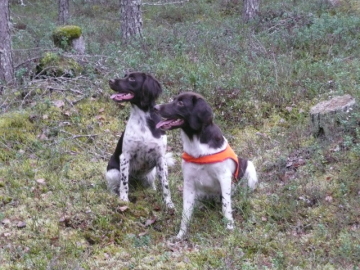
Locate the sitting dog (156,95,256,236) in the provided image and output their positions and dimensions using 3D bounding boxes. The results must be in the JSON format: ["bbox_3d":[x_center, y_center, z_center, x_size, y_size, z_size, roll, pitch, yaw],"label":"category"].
[{"bbox_3d":[0.130,0.080,4.627,0.400,0.680,0.630,6,14,26],"label":"sitting dog"}]

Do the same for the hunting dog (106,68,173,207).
[{"bbox_3d":[-0.195,-0.022,5.065,0.360,0.690,0.600,-4,13,-18],"label":"hunting dog"}]

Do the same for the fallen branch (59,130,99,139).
[{"bbox_3d":[-0.700,-0.003,6.483,0.280,0.040,0.080,0,12,0],"label":"fallen branch"}]

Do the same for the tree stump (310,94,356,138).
[{"bbox_3d":[1.090,-0.147,6.625,0.320,0.260,0.320,0,12,0],"label":"tree stump"}]

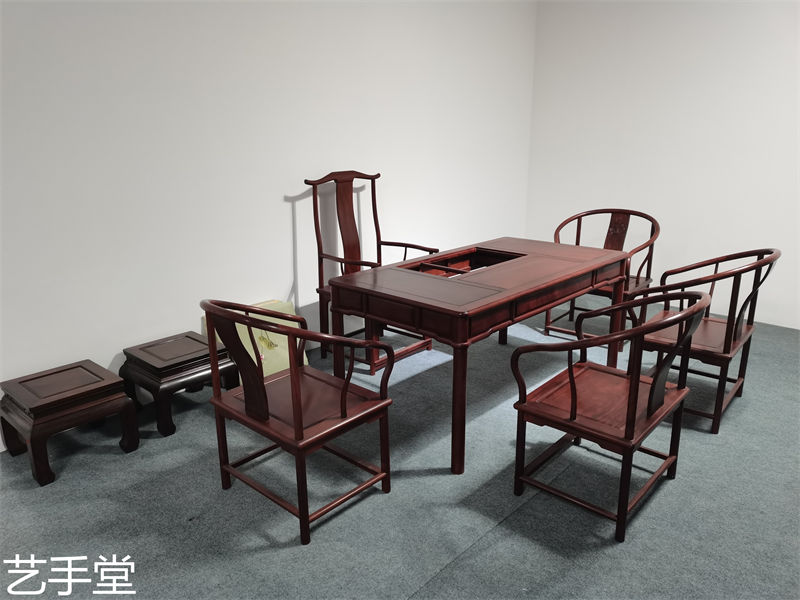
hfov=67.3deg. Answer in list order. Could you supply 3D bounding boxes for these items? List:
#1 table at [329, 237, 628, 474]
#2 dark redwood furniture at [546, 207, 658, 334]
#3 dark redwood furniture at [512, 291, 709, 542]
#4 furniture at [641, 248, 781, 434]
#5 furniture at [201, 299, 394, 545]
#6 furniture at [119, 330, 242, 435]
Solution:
[{"bbox_3d":[0.518,0.183,3.534,0.906,0.788,1.653,14,22,42],"label":"table"},{"bbox_3d":[1.516,-0.185,4.525,0.747,0.911,0.638,12,21,37],"label":"dark redwood furniture"},{"bbox_3d":[0.900,0.400,2.546,0.638,0.911,0.747,13,21,40],"label":"dark redwood furniture"},{"bbox_3d":[1.671,0.158,3.338,0.638,0.911,0.747,12,21,38],"label":"furniture"},{"bbox_3d":[-0.452,0.418,2.558,0.747,0.911,0.638,14,22,41],"label":"furniture"},{"bbox_3d":[-1.264,0.451,3.463,0.460,0.367,0.460,13,22,40],"label":"furniture"}]

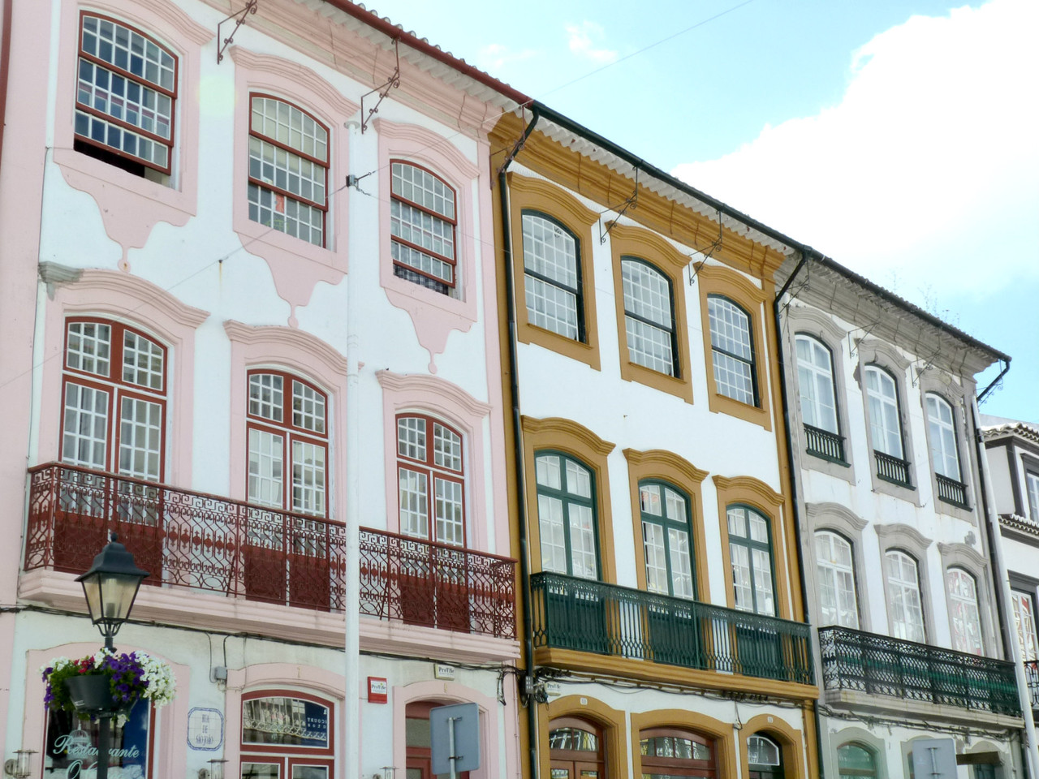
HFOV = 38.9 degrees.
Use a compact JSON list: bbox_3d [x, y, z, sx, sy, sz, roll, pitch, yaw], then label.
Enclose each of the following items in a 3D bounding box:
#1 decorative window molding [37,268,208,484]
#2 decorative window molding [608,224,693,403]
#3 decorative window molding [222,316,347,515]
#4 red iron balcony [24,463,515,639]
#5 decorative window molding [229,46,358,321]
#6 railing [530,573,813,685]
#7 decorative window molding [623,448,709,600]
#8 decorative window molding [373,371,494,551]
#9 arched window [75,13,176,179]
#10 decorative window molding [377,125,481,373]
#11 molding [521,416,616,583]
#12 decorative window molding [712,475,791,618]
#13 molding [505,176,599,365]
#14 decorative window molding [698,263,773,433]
[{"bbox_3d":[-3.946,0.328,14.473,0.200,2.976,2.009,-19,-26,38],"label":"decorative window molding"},{"bbox_3d":[2.092,-1.188,22.786,0.202,2.630,2.047,-18,-24,38],"label":"decorative window molding"},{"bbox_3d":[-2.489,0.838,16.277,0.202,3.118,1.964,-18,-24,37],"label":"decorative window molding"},{"bbox_3d":[-2.279,1.908,15.874,0.363,0.982,6.593,-18,-24,37],"label":"red iron balcony"},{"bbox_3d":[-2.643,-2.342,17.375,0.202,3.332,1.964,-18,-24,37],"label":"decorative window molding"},{"bbox_3d":[2.415,3.538,21.118,0.268,0.964,6.497,-18,-24,38],"label":"railing"},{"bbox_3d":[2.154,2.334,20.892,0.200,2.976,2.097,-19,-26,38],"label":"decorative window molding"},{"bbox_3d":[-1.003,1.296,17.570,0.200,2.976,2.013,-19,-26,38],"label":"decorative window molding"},{"bbox_3d":[-4.232,-3.238,15.811,0.130,1.939,1.318,-19,-26,38],"label":"arched window"},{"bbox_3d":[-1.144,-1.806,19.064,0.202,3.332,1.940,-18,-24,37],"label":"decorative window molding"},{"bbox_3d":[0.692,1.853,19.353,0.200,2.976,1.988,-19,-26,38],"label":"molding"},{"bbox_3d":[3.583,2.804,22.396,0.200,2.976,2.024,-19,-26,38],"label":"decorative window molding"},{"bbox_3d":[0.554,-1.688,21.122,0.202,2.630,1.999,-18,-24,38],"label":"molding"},{"bbox_3d":[3.514,-0.683,23.766,0.200,2.592,2.172,-19,-26,38],"label":"decorative window molding"}]

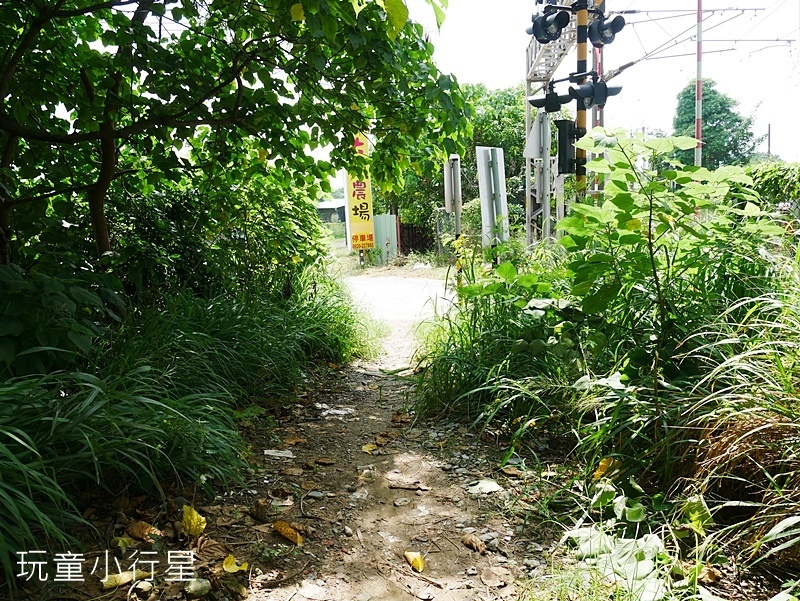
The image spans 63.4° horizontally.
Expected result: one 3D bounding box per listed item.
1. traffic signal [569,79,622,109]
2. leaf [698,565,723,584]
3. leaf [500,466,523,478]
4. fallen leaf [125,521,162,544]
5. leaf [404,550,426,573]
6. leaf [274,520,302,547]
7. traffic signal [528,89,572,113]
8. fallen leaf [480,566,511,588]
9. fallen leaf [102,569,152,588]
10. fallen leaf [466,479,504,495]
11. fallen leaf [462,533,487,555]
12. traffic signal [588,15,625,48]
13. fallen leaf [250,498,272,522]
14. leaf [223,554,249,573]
[{"bbox_3d":[2.411,-2.551,8.000,0.592,0.321,0.300,-3,6,-12],"label":"traffic signal"},{"bbox_3d":[1.240,1.094,2.585,0.090,0.035,0.075,1,6,20],"label":"leaf"},{"bbox_3d":[0.639,0.985,3.712,0.113,0.030,0.068,2,7,30],"label":"leaf"},{"bbox_3d":[-1.206,1.091,3.058,0.150,0.040,0.090,-5,7,-30],"label":"fallen leaf"},{"bbox_3d":[0.061,1.110,2.756,0.054,0.043,0.092,-6,7,-35],"label":"leaf"},{"bbox_3d":[-0.524,1.093,3.042,0.143,0.043,0.067,4,8,43],"label":"leaf"},{"bbox_3d":[2.208,-2.934,9.500,0.670,0.300,0.300,1,6,18],"label":"traffic signal"},{"bbox_3d":[0.383,1.112,2.599,0.110,0.030,0.105,2,7,30],"label":"fallen leaf"},{"bbox_3d":[-1.144,1.159,2.704,0.186,0.029,0.068,-4,6,-20],"label":"fallen leaf"},{"bbox_3d":[0.466,1.013,3.526,0.185,0.030,0.130,0,6,10],"label":"fallen leaf"},{"bbox_3d":[0.328,1.084,2.891,0.109,0.046,0.056,3,8,40],"label":"fallen leaf"},{"bbox_3d":[2.548,-3.316,8.000,0.297,0.313,0.376,-5,7,-28],"label":"traffic signal"},{"bbox_3d":[-0.696,1.055,3.253,0.085,0.050,0.085,0,6,10],"label":"fallen leaf"},{"bbox_3d":[-0.699,1.118,2.752,0.100,0.030,0.075,0,6,10],"label":"leaf"}]

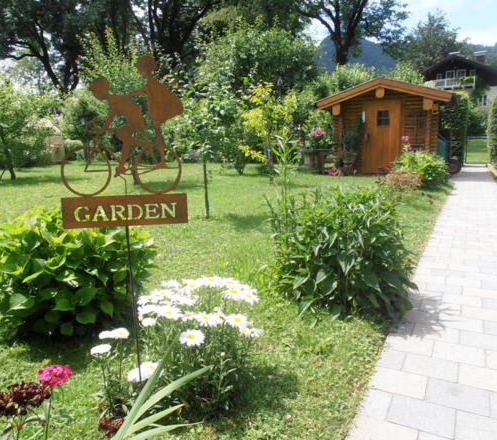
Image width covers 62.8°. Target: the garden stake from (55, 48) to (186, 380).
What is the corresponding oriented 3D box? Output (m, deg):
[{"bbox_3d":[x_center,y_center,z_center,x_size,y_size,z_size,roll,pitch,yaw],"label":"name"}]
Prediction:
[{"bbox_3d":[-0.422,0.058,1.435,0.423,1.215,0.030,-4,11,-9],"label":"garden stake"}]

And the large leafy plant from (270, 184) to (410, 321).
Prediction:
[{"bbox_3d":[0.559,0.147,2.524,0.870,0.650,0.780,0,11,13],"label":"large leafy plant"}]

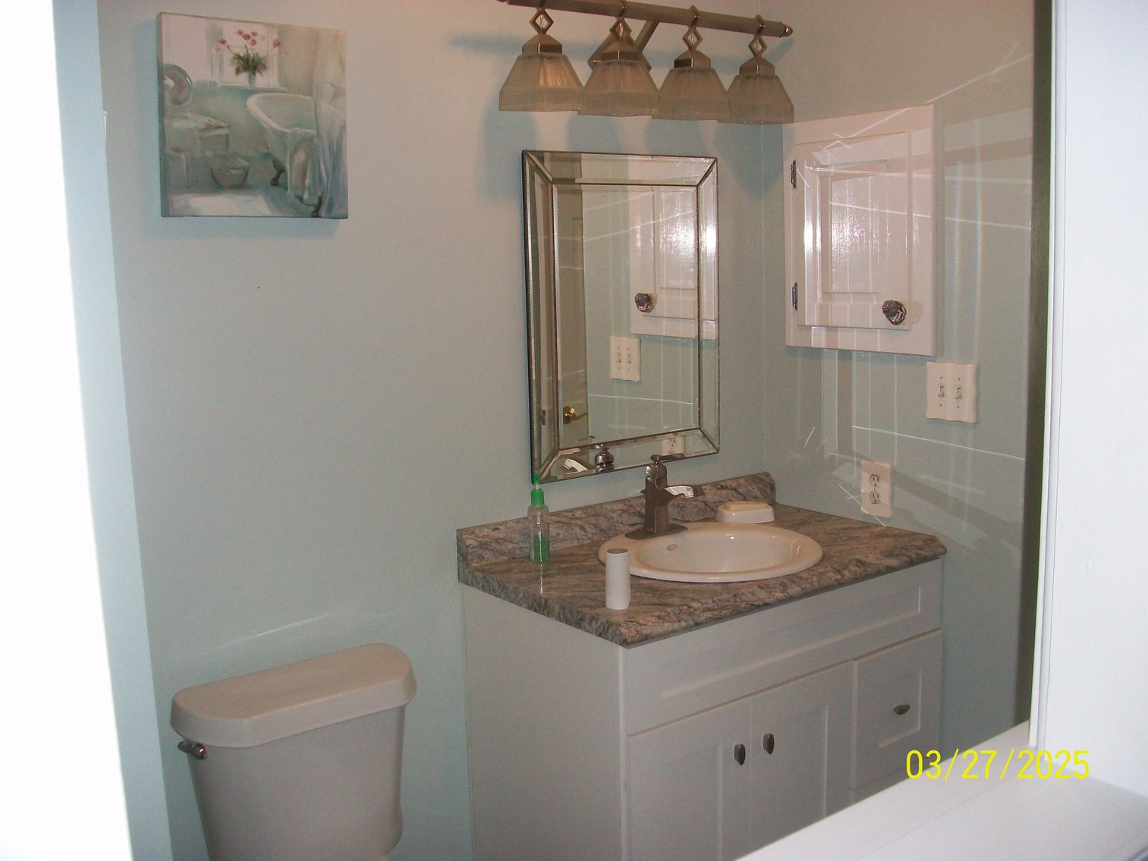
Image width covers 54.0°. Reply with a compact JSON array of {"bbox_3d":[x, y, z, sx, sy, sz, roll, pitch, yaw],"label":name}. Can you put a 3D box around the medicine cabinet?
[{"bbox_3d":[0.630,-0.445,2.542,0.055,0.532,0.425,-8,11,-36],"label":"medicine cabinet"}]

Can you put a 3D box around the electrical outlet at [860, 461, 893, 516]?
[{"bbox_3d":[0.698,0.135,2.599,0.008,0.125,0.083,-8,11,-36],"label":"electrical outlet"}]

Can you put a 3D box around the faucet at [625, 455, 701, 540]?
[{"bbox_3d":[0.212,0.143,2.509,0.157,0.175,0.168,-8,11,-36],"label":"faucet"}]

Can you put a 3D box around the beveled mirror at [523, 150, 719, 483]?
[{"bbox_3d":[0.120,-0.265,2.545,0.551,0.706,0.026,-8,11,-36],"label":"beveled mirror"}]

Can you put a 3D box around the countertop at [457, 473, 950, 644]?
[{"bbox_3d":[0.290,0.241,2.408,0.920,0.110,0.557,-8,11,-36],"label":"countertop"}]

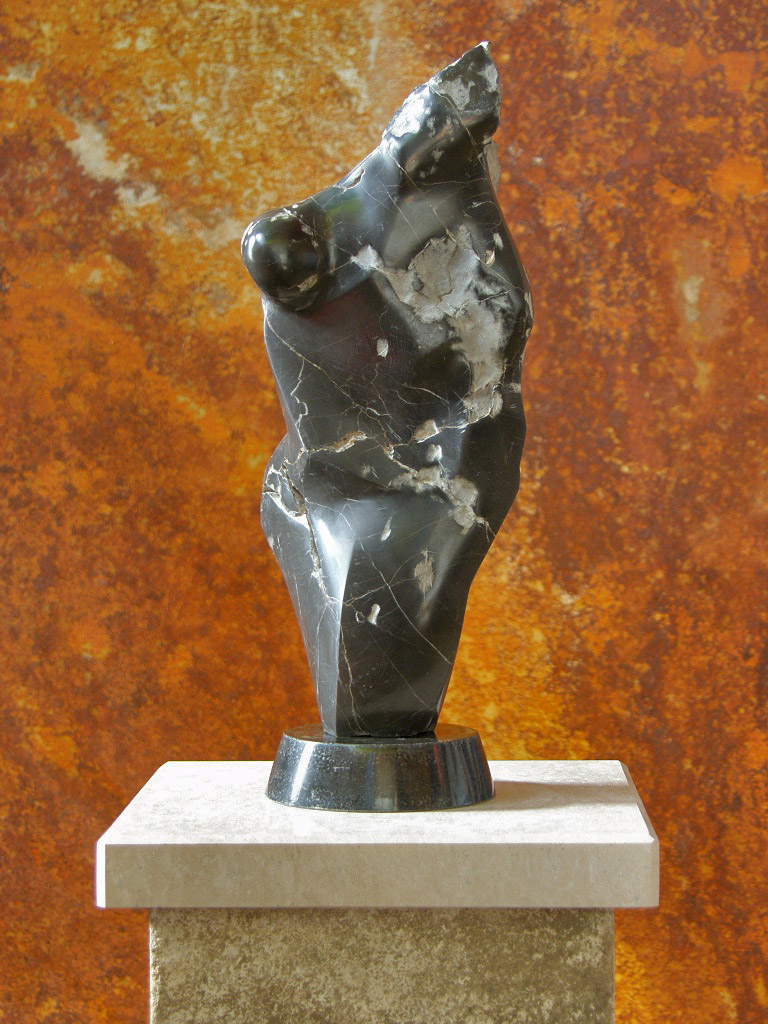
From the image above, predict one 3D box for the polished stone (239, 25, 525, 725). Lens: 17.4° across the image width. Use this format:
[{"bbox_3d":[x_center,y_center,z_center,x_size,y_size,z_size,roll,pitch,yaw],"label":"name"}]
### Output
[{"bbox_3d":[0.002,-0.078,1.650,0.190,0.453,0.120,0,3,0],"label":"polished stone"}]

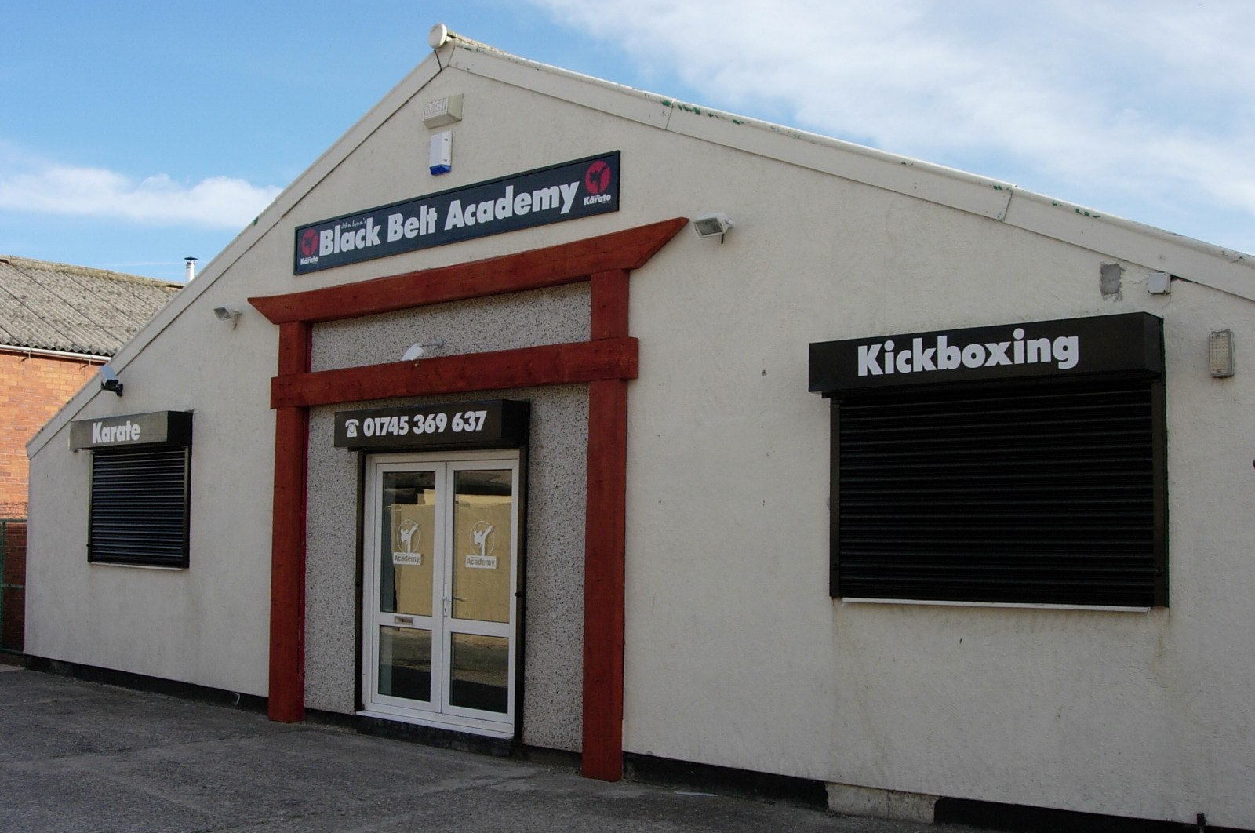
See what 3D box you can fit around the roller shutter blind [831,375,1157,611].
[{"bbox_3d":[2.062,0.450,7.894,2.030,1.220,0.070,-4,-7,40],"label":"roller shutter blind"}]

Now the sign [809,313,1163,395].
[{"bbox_3d":[2.002,-0.336,7.878,2.060,0.300,0.280,-4,-7,40],"label":"sign"}]

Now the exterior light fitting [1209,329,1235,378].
[{"bbox_3d":[3.065,-0.318,7.082,0.115,0.240,0.080,-4,-7,40],"label":"exterior light fitting"}]

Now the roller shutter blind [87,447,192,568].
[{"bbox_3d":[-4.995,0.919,14.025,1.880,1.200,0.070,-4,-7,40],"label":"roller shutter blind"}]

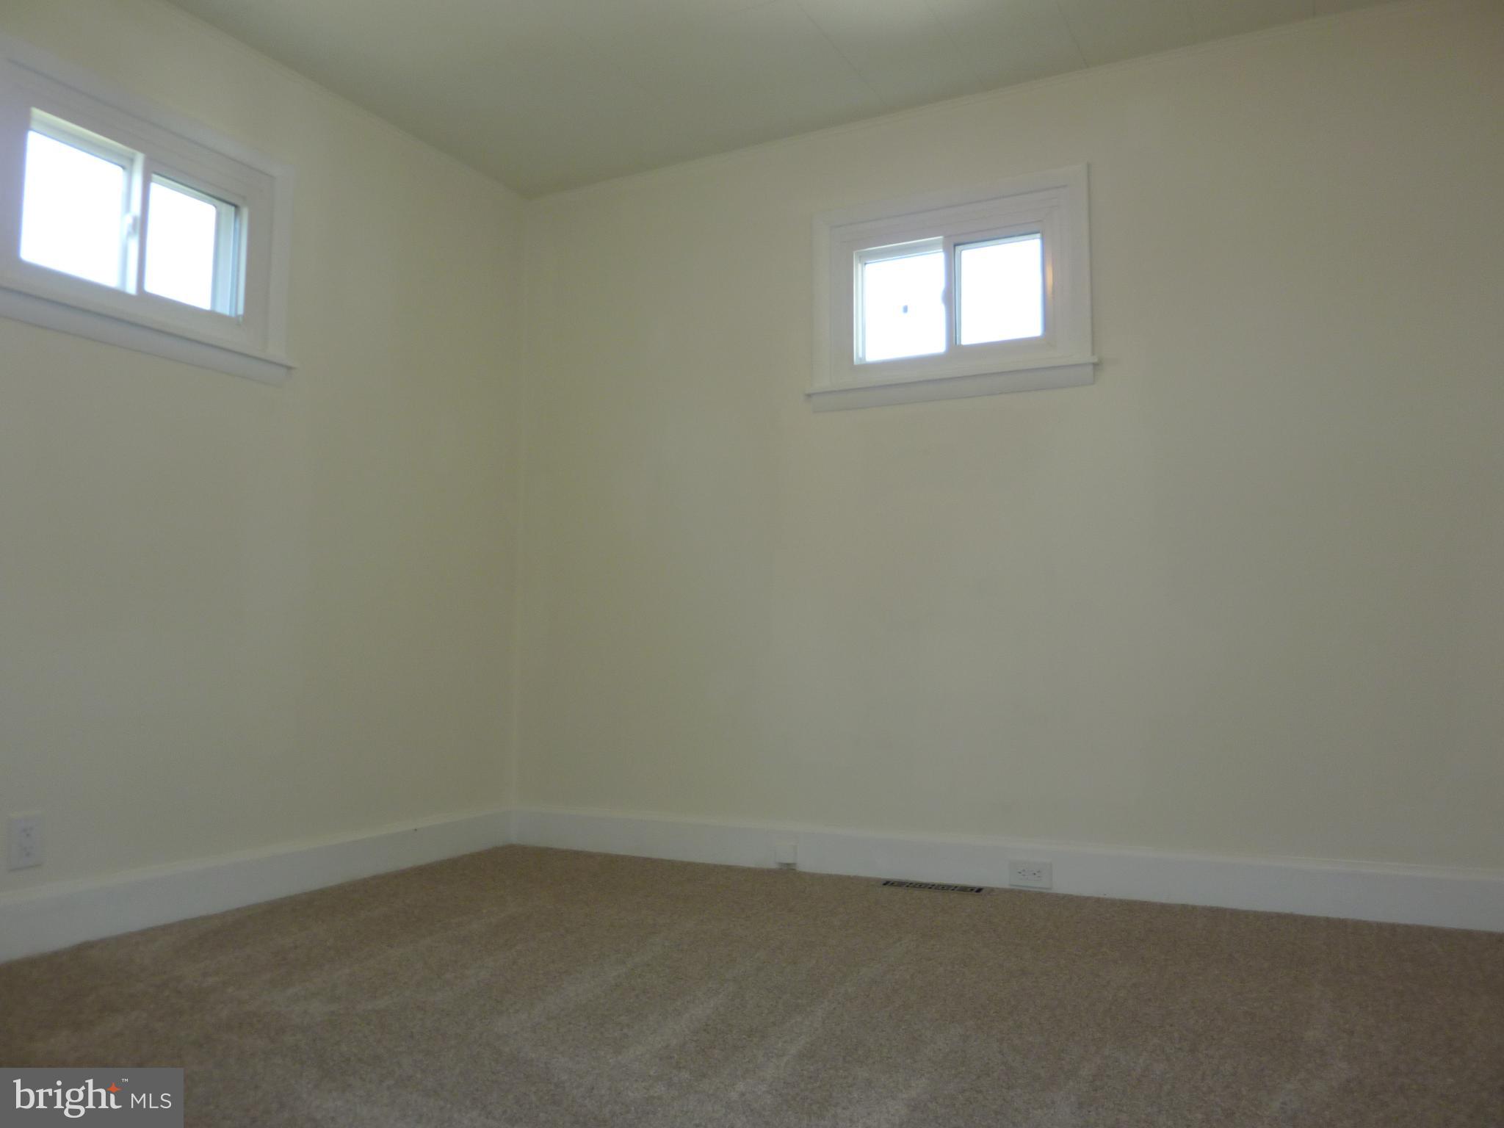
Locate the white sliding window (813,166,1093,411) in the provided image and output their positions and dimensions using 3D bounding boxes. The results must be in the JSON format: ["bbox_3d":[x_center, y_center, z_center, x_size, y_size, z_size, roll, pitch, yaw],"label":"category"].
[{"bbox_3d":[0.549,-0.787,3.147,0.860,0.625,0.060,-3,-5,27],"label":"white sliding window"}]

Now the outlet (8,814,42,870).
[{"bbox_3d":[-1.537,0.588,2.305,0.010,0.115,0.071,-3,-5,27],"label":"outlet"}]

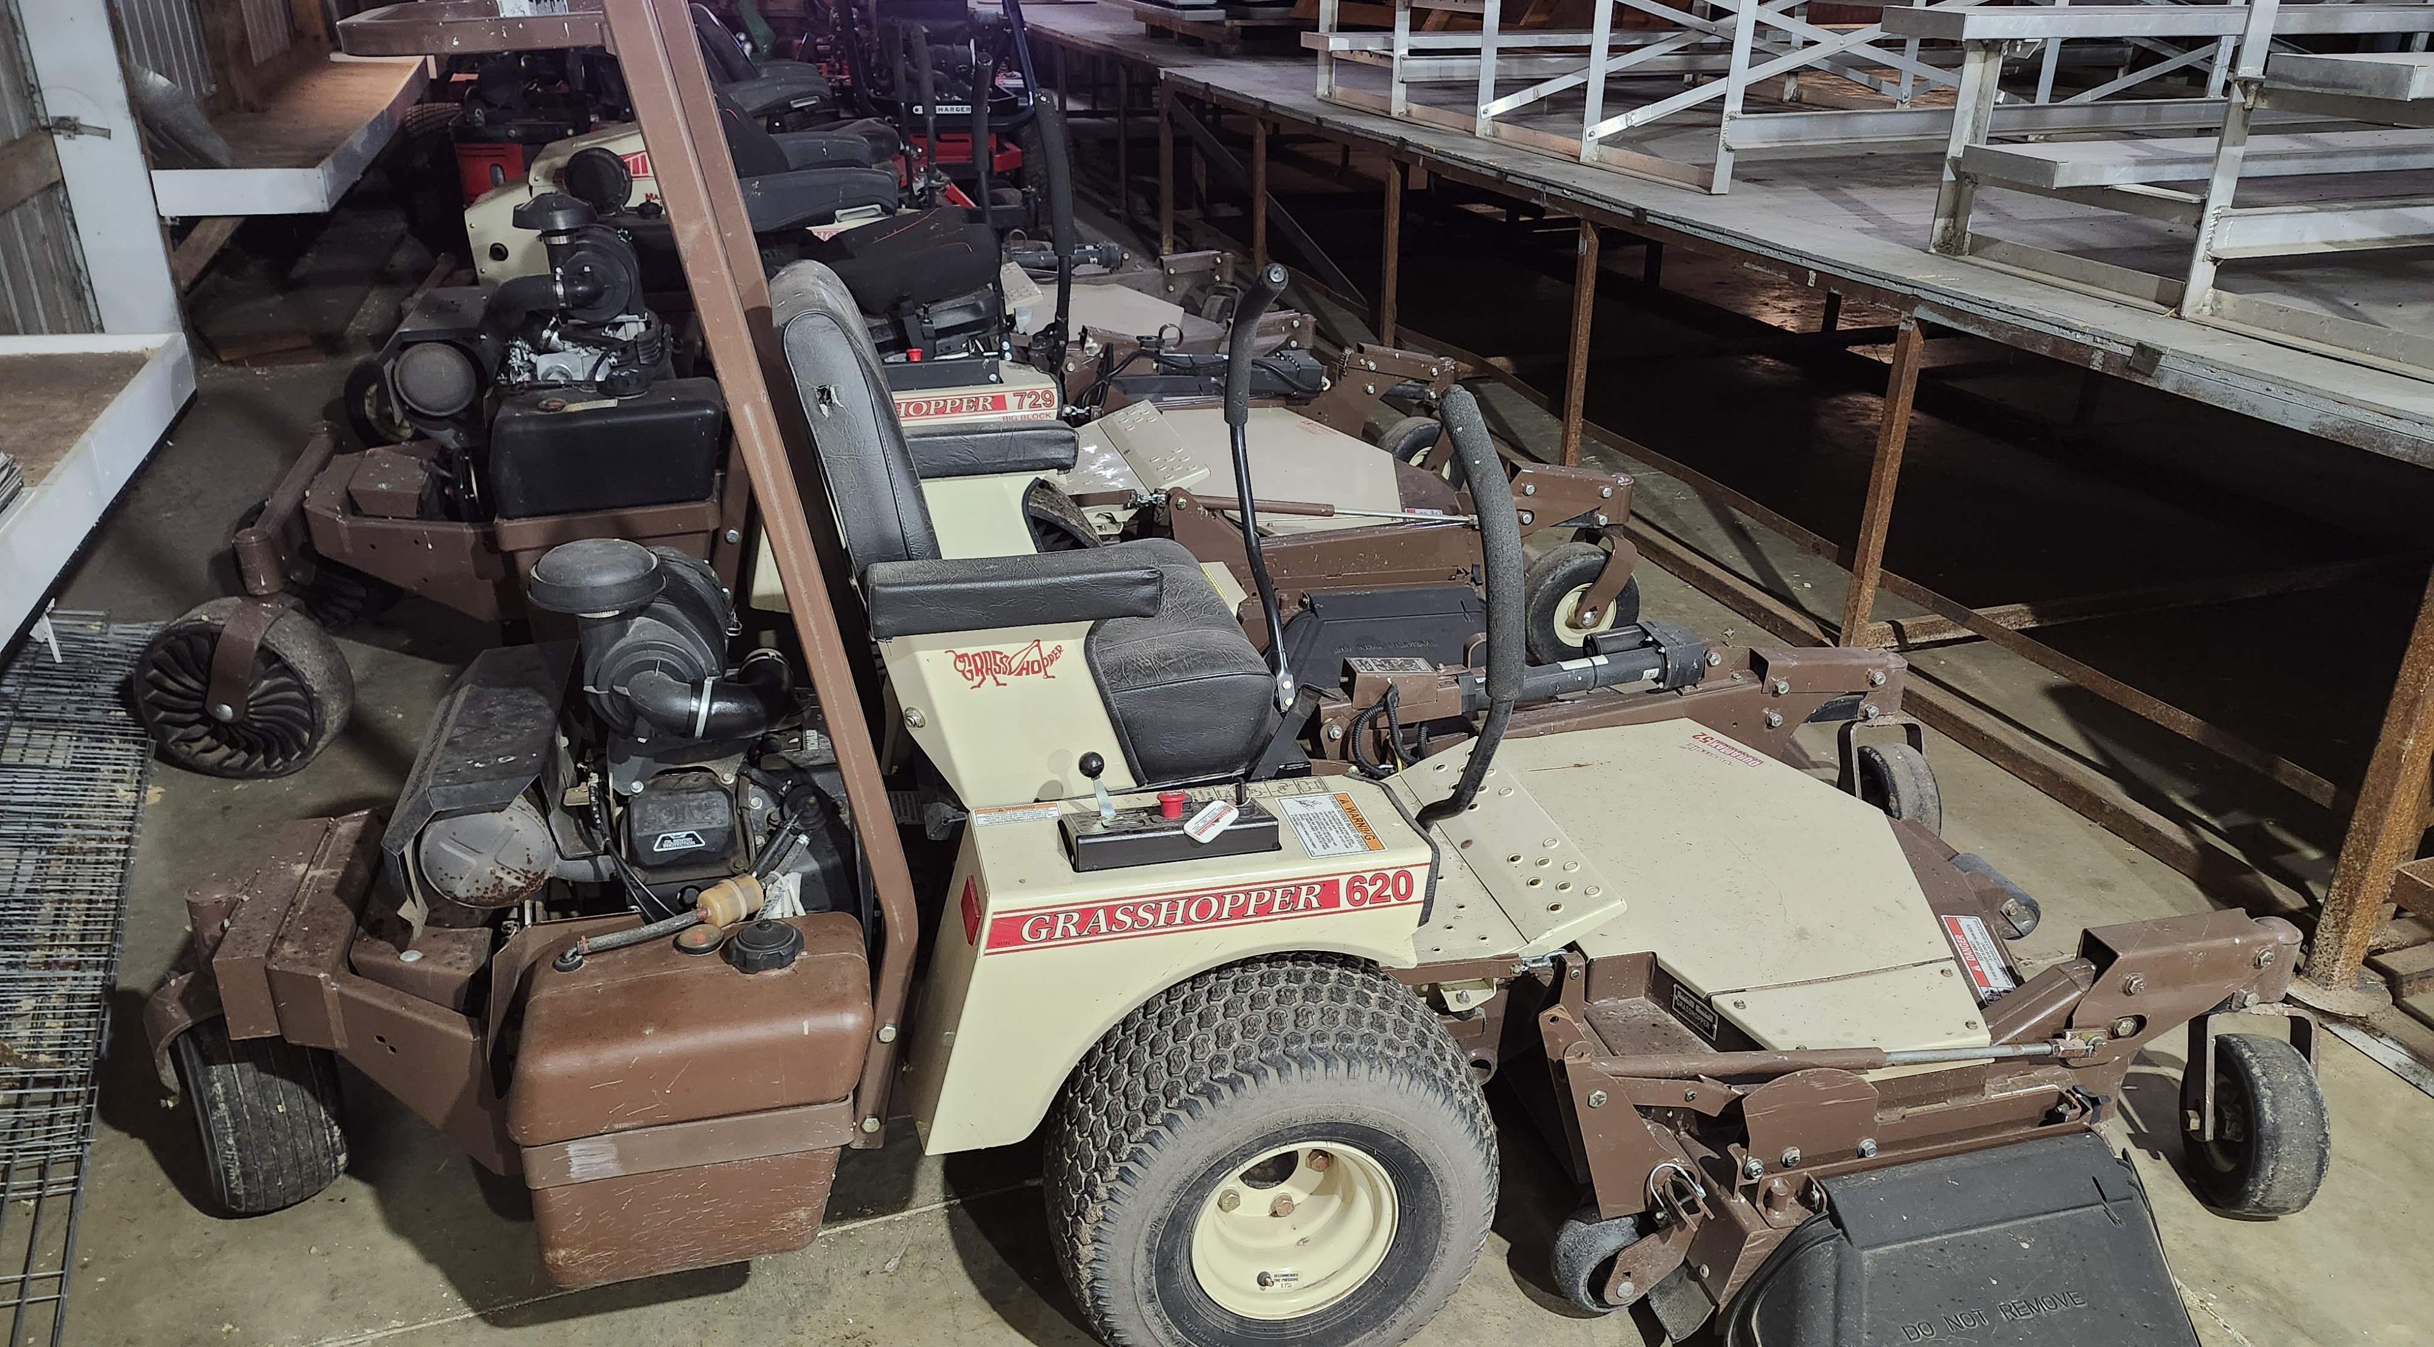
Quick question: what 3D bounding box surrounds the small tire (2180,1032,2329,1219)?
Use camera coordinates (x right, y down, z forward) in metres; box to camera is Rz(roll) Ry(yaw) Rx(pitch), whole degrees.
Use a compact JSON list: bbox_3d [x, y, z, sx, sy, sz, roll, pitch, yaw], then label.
[{"bbox_3d":[1.361,0.593,2.129,0.100,0.230,0.230,5,24,9],"label":"small tire"}]

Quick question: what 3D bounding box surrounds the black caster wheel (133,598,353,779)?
[{"bbox_3d":[-1.917,0.032,3.196,0.367,0.367,0.140,-3,25,-7],"label":"black caster wheel"}]

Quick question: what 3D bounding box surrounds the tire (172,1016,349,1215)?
[{"bbox_3d":[-1.253,0.538,2.137,0.138,0.330,0.330,-12,27,-25],"label":"tire"}]

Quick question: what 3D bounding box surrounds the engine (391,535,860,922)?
[{"bbox_3d":[-0.665,0.041,1.865,0.460,0.425,0.480,-5,25,-12],"label":"engine"}]

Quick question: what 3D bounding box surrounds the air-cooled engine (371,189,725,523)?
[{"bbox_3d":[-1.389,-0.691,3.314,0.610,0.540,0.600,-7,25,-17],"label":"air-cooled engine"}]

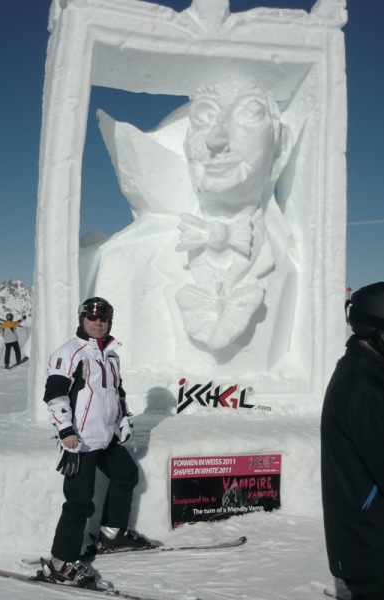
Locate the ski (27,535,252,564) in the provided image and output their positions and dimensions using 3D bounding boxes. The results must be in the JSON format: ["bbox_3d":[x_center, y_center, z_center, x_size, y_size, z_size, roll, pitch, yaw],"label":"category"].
[{"bbox_3d":[-0.375,1.735,5.300,1.600,0.100,0.110,0,-1,-12],"label":"ski"}]

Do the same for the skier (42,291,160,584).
[{"bbox_3d":[-0.600,0.880,5.000,0.660,1.820,0.520,1,-2,-43],"label":"skier"}]

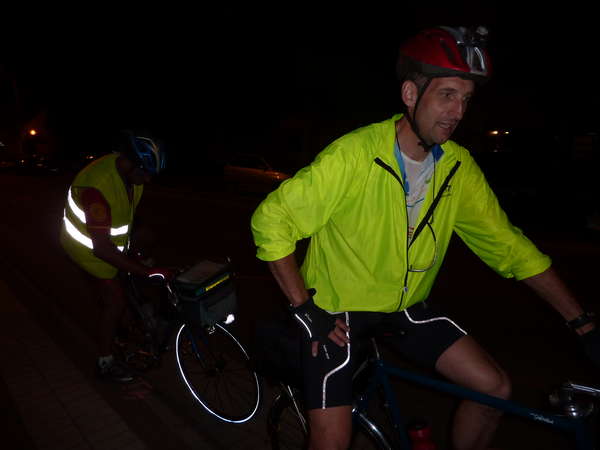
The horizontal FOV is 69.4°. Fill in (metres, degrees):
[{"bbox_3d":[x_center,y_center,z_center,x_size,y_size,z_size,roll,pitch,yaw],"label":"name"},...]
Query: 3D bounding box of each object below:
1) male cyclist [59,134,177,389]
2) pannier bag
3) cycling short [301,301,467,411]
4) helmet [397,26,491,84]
[{"bbox_3d":[-1.220,0.255,2.880,0.800,1.720,0.580,6,11,34],"label":"male cyclist"},{"bbox_3d":[-0.525,0.383,2.420,0.200,0.250,0.270,7,12,37],"label":"pannier bag"},{"bbox_3d":[0.250,0.360,1.330,0.430,0.390,0.410,8,12,39],"label":"cycling short"},{"bbox_3d":[0.381,-0.452,1.150,0.205,0.160,0.270,-7,26,-35],"label":"helmet"}]

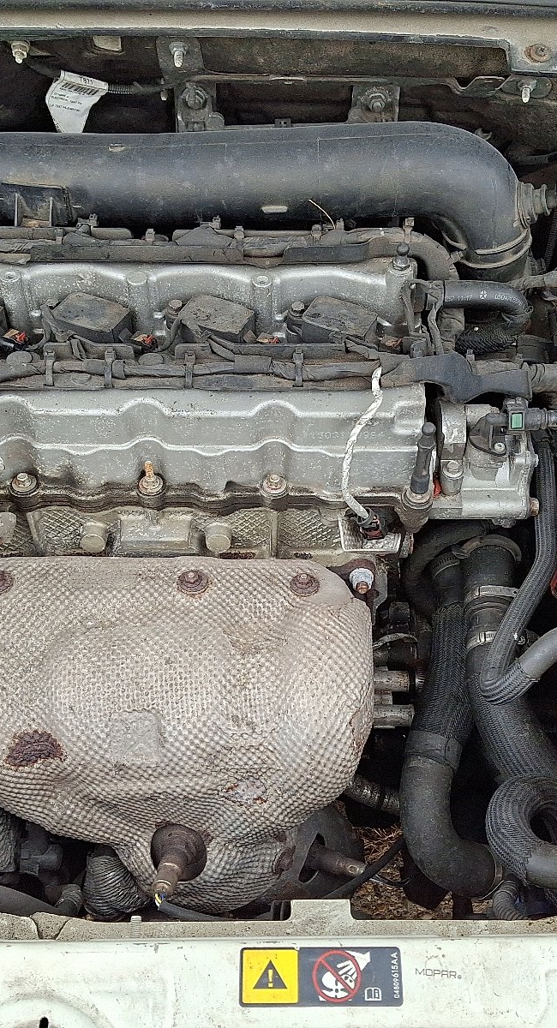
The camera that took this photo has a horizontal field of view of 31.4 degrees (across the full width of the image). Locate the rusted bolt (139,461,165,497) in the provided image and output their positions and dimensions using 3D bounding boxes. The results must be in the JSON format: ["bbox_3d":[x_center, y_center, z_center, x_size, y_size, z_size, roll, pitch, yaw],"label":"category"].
[{"bbox_3d":[-0.097,-0.026,0.755,0.021,0.031,0.021,0,45,0],"label":"rusted bolt"}]

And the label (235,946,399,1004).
[{"bbox_3d":[0.027,0.285,0.610,0.101,0.001,0.034,0,77,0],"label":"label"}]

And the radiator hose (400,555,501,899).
[{"bbox_3d":[0.133,0.175,0.816,0.082,0.065,0.300,0,64,0],"label":"radiator hose"}]

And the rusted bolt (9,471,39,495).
[{"bbox_3d":[-0.195,-0.023,0.760,0.023,0.015,0.023,0,45,0],"label":"rusted bolt"}]

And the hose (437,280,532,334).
[{"bbox_3d":[0.173,-0.175,0.830,0.080,0.050,0.035,0,64,0],"label":"hose"}]

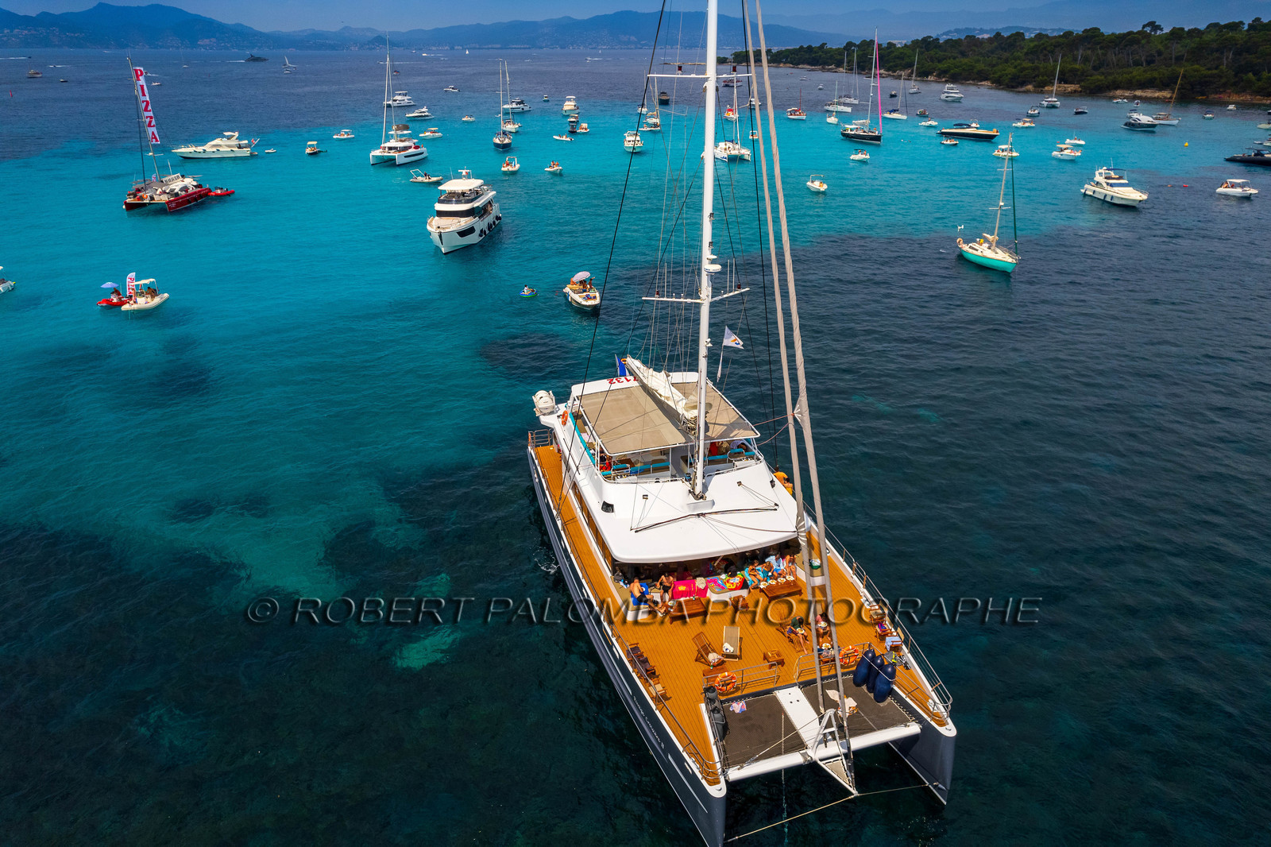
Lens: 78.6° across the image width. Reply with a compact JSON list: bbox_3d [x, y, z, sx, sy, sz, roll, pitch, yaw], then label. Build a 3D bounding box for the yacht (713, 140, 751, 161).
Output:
[{"bbox_3d":[20.900,-61.716,174.877,6.700,3.800,12.200,-8,27,-16],"label":"yacht"}]

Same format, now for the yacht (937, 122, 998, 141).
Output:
[{"bbox_3d":[94.679,-82.955,220.012,4.700,4.000,18.200,-23,34,-39],"label":"yacht"}]

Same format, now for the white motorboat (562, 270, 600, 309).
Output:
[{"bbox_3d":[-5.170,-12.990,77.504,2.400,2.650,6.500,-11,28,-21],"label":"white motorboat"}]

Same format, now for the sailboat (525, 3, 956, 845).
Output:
[{"bbox_3d":[2.919,-6.175,27.471,11.500,31.300,25.200,-7,27,-14],"label":"sailboat"}]

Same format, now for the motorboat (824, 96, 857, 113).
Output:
[{"bbox_3d":[79.600,-124.693,304.598,3.900,4.200,12.600,-21,33,-37],"label":"motorboat"}]

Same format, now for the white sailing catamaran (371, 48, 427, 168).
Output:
[{"bbox_3d":[-53.606,-70.000,171.021,7.500,23.500,14.800,4,26,8],"label":"white sailing catamaran"}]

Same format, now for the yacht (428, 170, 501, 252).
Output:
[{"bbox_3d":[-22.650,-28.683,101.543,5.700,8.200,20.600,1,26,3],"label":"yacht"}]

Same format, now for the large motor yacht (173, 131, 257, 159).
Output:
[{"bbox_3d":[-95.200,-63.220,176.149,16.300,5.400,4.600,-9,27,-19],"label":"large motor yacht"}]

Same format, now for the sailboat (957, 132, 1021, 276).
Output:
[{"bbox_3d":[42.440,-25.879,90.251,3.500,14.700,10.200,-5,26,-11],"label":"sailboat"}]

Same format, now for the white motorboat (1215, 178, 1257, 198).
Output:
[{"bbox_3d":[101.400,-39.923,131.321,5.700,2.500,2.300,8,27,17],"label":"white motorboat"}]

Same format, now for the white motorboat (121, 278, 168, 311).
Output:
[{"bbox_3d":[-49.086,-12.711,77.157,4.500,2.450,2.100,-10,28,-20],"label":"white motorboat"}]

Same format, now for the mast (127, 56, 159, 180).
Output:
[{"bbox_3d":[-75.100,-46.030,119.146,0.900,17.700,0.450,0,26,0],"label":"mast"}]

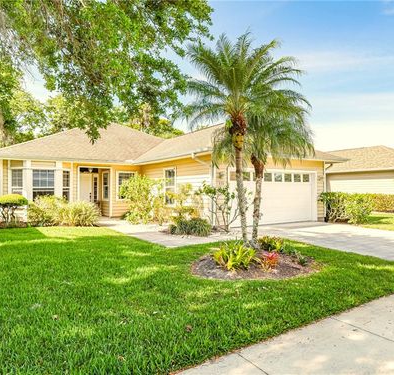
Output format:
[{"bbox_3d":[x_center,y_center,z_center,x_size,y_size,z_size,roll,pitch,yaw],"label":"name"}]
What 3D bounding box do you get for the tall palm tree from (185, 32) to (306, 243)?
[{"bbox_3d":[1.250,-1.280,8.200,2.900,5.300,2.800,0,0,0],"label":"tall palm tree"}]

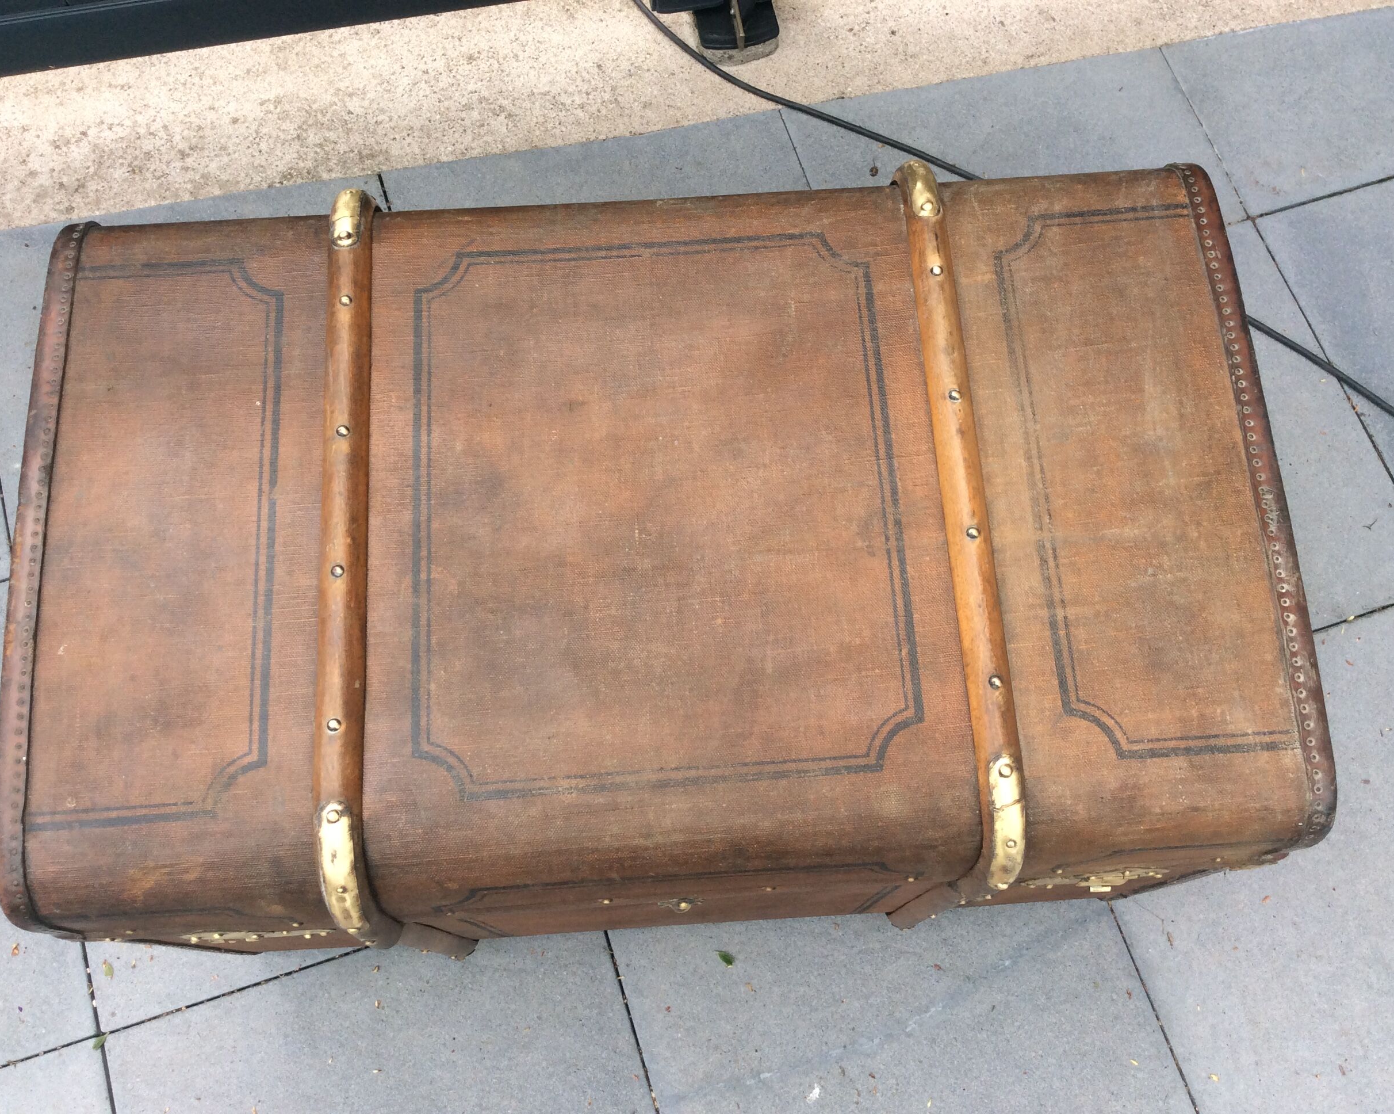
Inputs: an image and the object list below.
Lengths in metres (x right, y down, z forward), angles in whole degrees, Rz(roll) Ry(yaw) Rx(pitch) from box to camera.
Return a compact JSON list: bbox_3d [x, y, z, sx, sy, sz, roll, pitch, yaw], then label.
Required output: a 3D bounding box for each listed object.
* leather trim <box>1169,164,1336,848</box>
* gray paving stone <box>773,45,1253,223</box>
[{"bbox_3d":[0.414,-0.043,1.073,0.025,0.122,0.528,-3,71,-2],"label":"leather trim"},{"bbox_3d":[0.400,-0.490,1.760,0.510,0.040,0.328,-17,72,-7],"label":"gray paving stone"}]

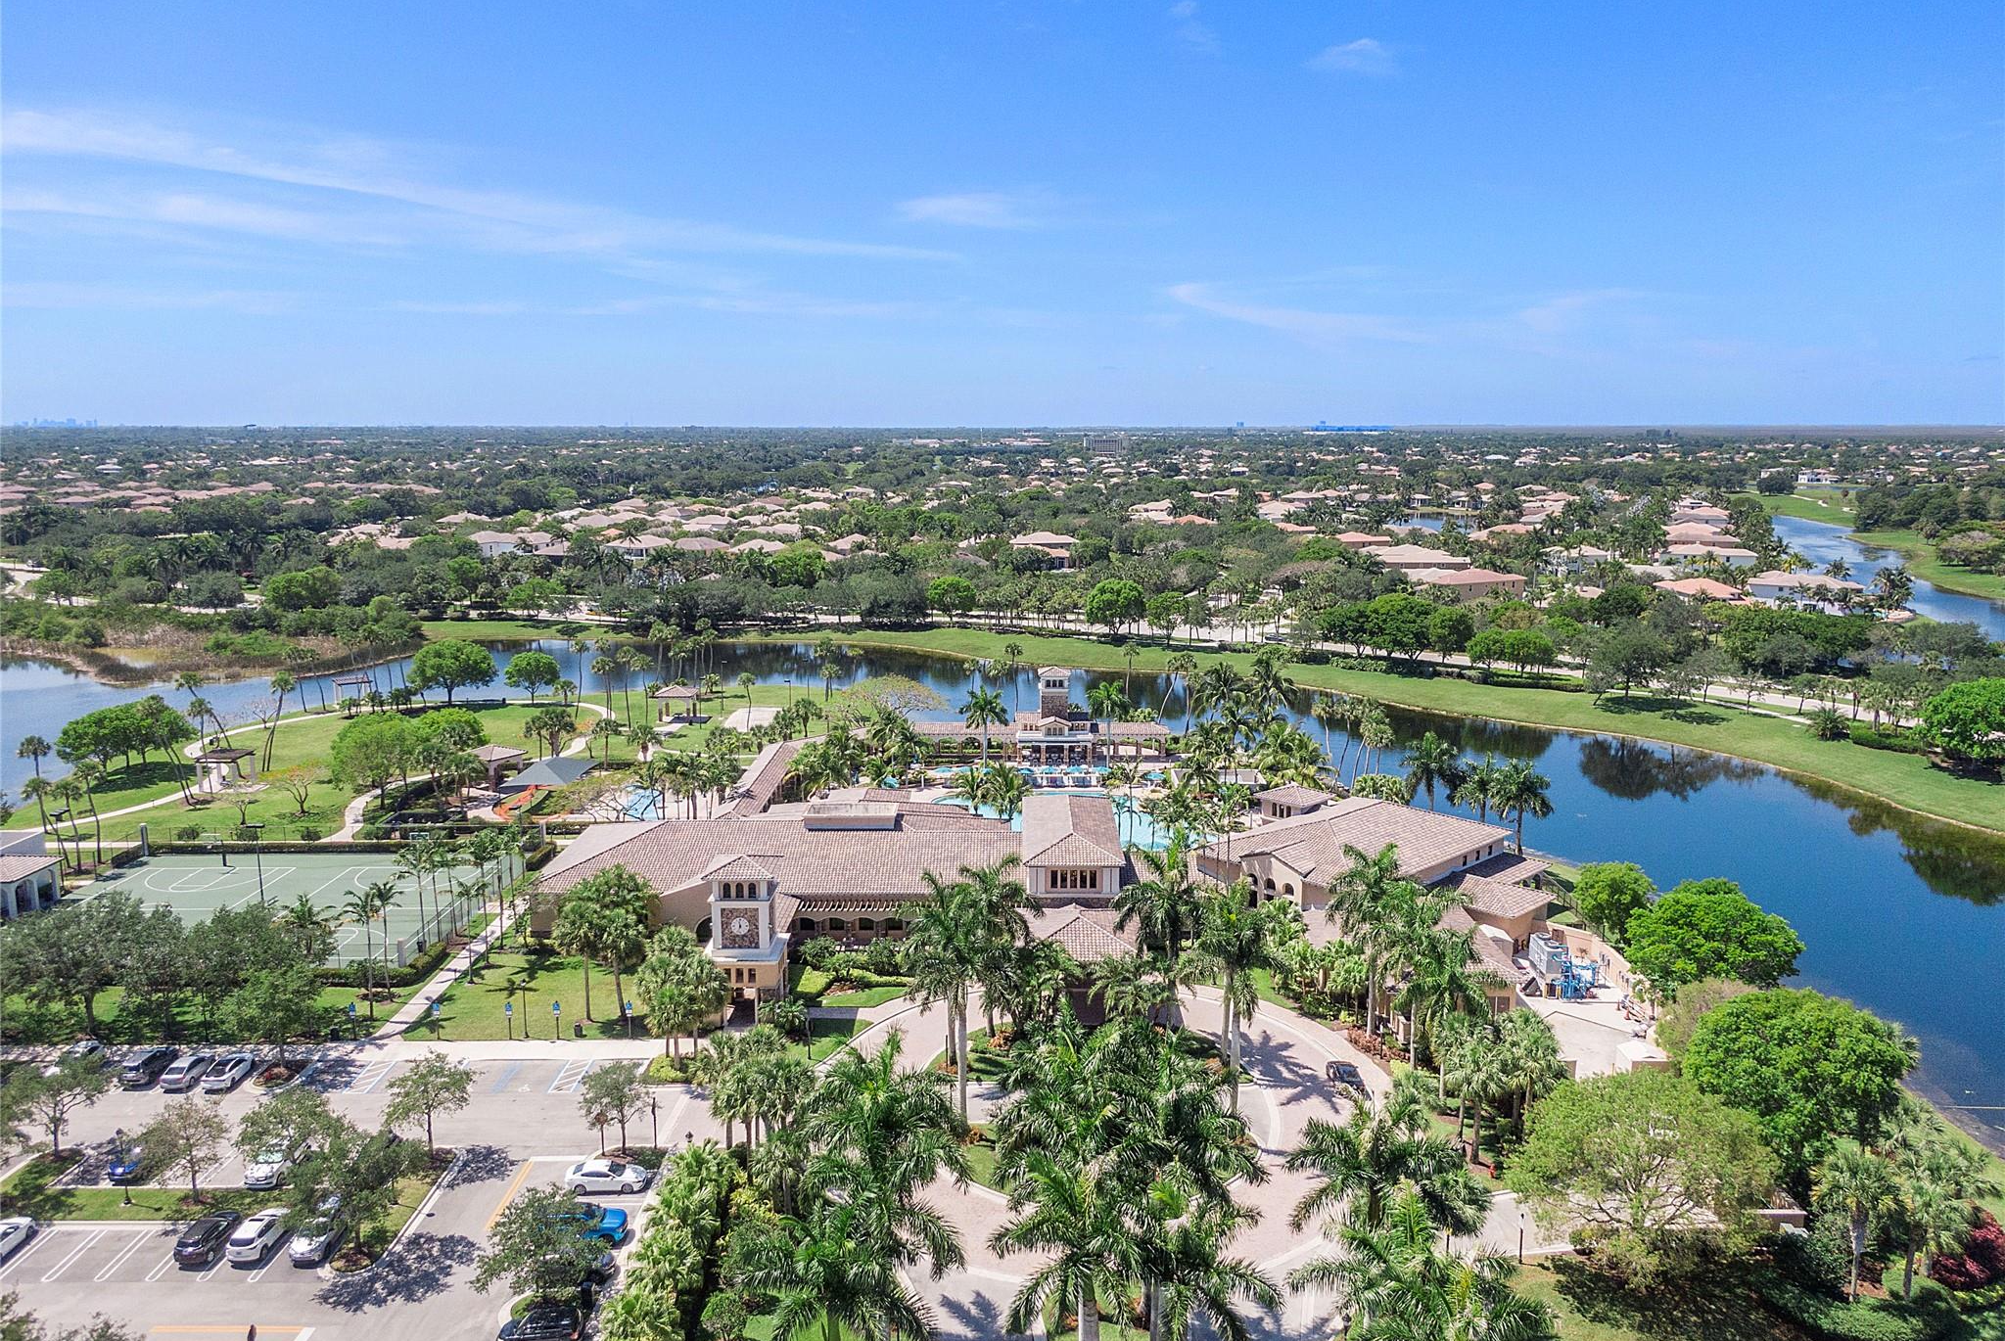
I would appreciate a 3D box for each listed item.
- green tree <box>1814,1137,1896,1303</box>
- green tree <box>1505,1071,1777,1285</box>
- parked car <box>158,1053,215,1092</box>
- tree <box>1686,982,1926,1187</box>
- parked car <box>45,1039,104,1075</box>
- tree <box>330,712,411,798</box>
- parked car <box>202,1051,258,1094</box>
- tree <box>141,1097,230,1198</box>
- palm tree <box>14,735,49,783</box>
[{"bbox_3d":[43.753,28.323,71.650,4.420,9.040,4.420,0,10,0],"label":"green tree"},{"bbox_3d":[34.699,27.498,74.970,14.500,10.500,13.800,0,10,0],"label":"green tree"},{"bbox_3d":[-57.300,27.995,97.897,1.850,1.460,4.750,0,10,-2],"label":"parked car"},{"bbox_3d":[48.900,25.284,85.375,13.400,11.200,12.800,0,10,0],"label":"tree"},{"bbox_3d":[-64.800,27.532,97.103,1.870,1.650,4.600,0,10,0],"label":"parked car"},{"bbox_3d":[-75.701,10.593,166.604,10.000,11.480,10.000,0,10,0],"label":"tree"},{"bbox_3d":[-54.300,28.022,97.800,1.850,1.440,4.700,0,10,-2],"label":"parked car"},{"bbox_3d":[-48.173,28.271,81.931,5.500,6.600,5.500,0,10,0],"label":"tree"},{"bbox_3d":[-107.655,12.898,155.300,4.000,11.000,4.000,0,10,0],"label":"palm tree"}]

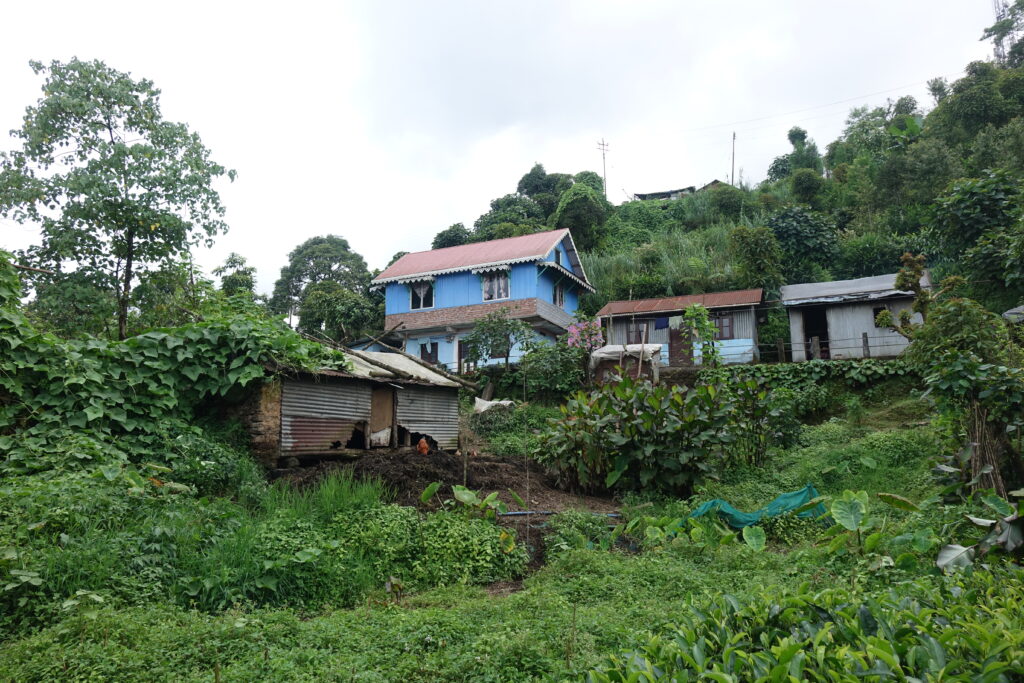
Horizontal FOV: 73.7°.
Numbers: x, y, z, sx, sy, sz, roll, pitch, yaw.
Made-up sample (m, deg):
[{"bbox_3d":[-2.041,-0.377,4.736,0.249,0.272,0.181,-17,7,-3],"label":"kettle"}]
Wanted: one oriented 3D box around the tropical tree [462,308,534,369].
[{"bbox_3d":[-0.502,-0.037,25.400,2.625,2.431,2.400,-1,-9,0],"label":"tropical tree"}]

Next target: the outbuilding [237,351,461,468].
[{"bbox_3d":[-3.710,1.280,15.319,2.900,2.650,5.700,-7,-11,33],"label":"outbuilding"}]

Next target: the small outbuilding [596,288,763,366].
[{"bbox_3d":[6.802,-0.344,27.321,6.050,3.000,3.650,-4,-9,18],"label":"small outbuilding"}]

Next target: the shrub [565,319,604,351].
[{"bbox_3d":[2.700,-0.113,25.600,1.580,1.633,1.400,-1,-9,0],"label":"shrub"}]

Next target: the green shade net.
[{"bbox_3d":[3.344,2.261,9.300,1.842,0.620,0.750,-1,-9,0],"label":"green shade net"}]

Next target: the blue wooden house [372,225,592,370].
[{"bbox_3d":[-1.160,-1.379,30.960,8.350,6.300,6.400,-5,-10,23],"label":"blue wooden house"}]

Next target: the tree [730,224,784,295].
[{"bbox_3d":[11.281,-3.530,31.500,2.532,3.700,2.500,-1,-9,0],"label":"tree"}]

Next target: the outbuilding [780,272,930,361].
[{"bbox_3d":[12.755,-0.740,25.416,4.950,3.150,3.650,-5,-10,20],"label":"outbuilding"}]

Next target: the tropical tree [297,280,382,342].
[{"bbox_3d":[-8.290,-0.870,33.000,4.169,4.115,3.900,-1,-9,0],"label":"tropical tree"}]

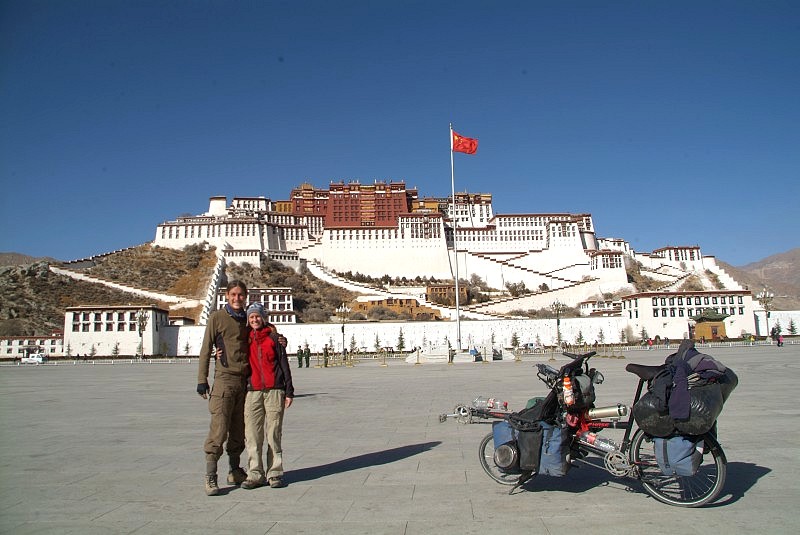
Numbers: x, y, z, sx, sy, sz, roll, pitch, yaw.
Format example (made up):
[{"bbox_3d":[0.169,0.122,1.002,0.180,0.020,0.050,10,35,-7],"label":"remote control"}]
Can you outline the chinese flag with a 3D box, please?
[{"bbox_3d":[6.573,-12.545,60.265,2.600,2.300,0.600,-2,-8,3],"label":"chinese flag"}]

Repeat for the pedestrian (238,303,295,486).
[{"bbox_3d":[-1.201,1.175,5.575,0.500,1.660,0.350,-1,-8,1],"label":"pedestrian"}]

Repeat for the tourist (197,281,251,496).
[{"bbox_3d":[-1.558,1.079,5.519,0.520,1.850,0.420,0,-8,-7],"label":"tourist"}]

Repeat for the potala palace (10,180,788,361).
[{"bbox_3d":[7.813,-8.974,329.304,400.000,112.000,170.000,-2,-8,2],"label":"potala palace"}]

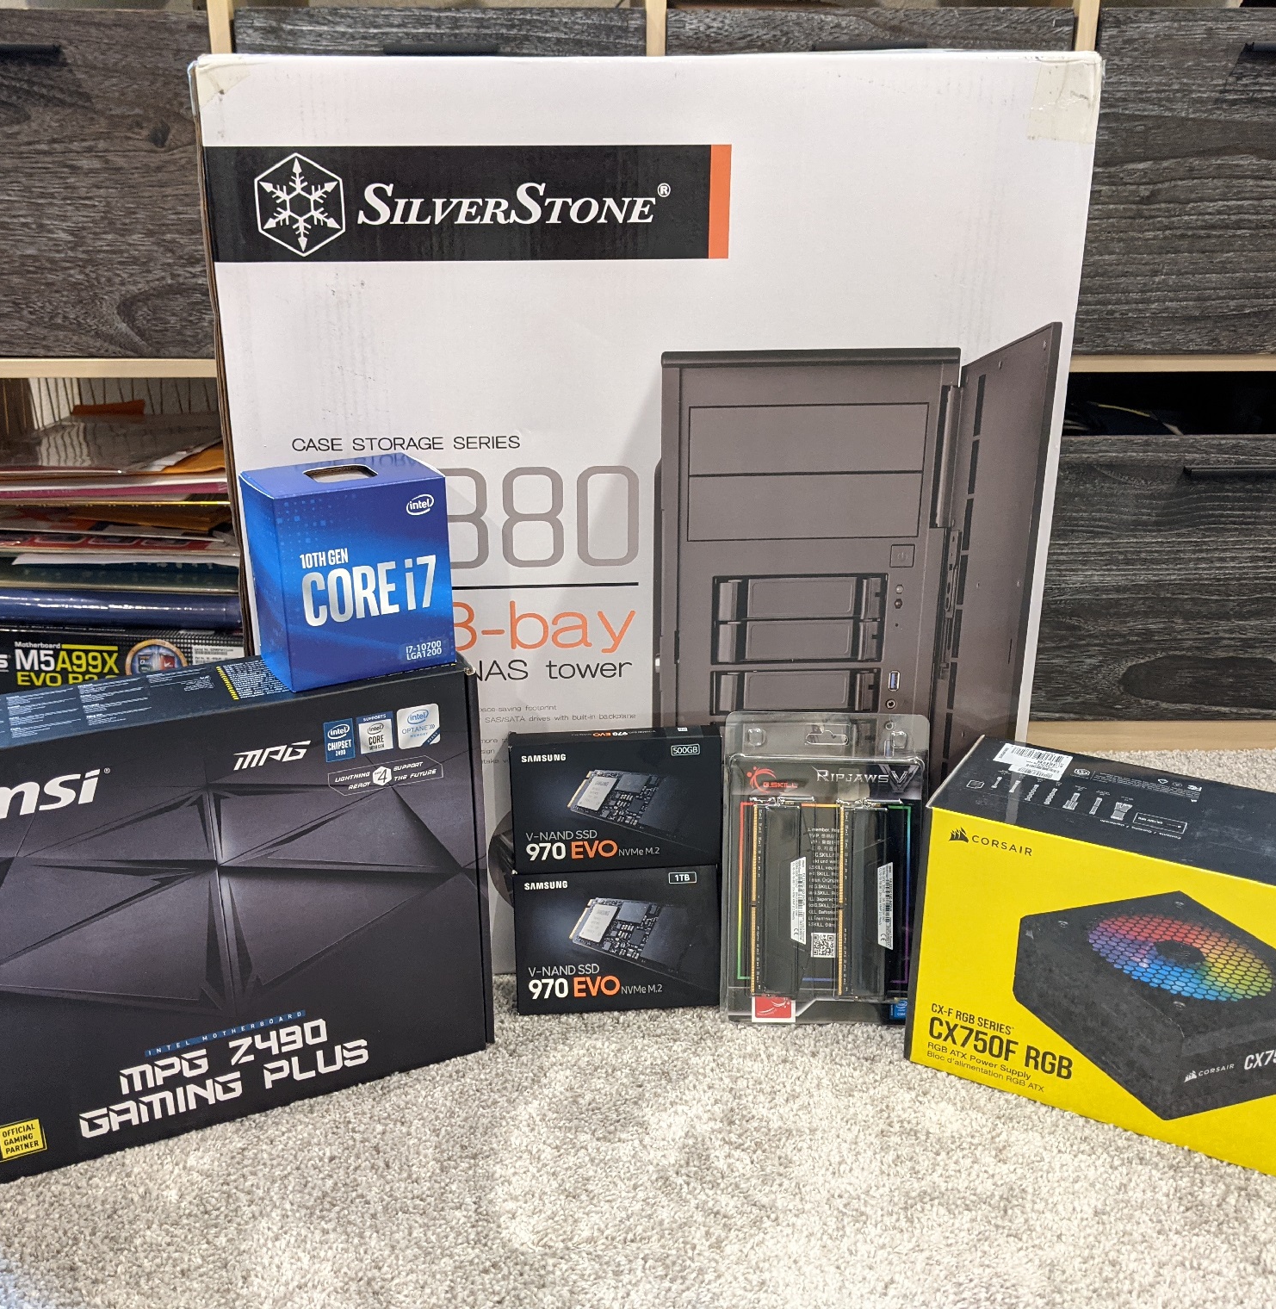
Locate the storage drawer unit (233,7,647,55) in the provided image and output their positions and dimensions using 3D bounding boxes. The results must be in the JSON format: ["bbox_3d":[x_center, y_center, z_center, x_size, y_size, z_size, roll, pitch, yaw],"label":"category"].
[{"bbox_3d":[-0.165,-0.451,1.314,0.332,0.277,0.370,0,20,-1],"label":"storage drawer unit"}]

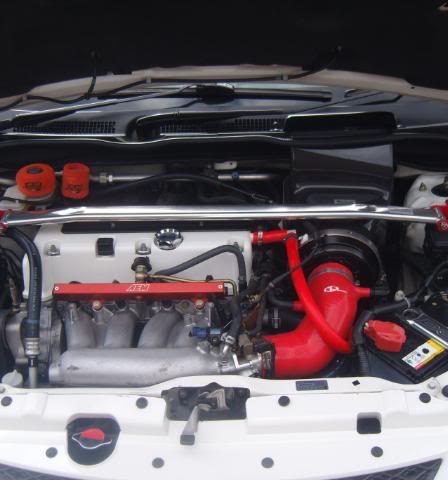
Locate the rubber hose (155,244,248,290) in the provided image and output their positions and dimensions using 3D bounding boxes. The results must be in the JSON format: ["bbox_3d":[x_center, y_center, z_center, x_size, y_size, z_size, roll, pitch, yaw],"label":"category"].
[{"bbox_3d":[-0.045,0.063,1.298,0.190,0.085,0.070,0,35,0],"label":"rubber hose"}]

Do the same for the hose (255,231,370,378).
[{"bbox_3d":[0.176,0.137,1.319,0.223,0.190,0.290,0,35,0],"label":"hose"}]

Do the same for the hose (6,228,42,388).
[{"bbox_3d":[-0.425,0.138,1.344,0.100,0.200,0.290,0,35,0],"label":"hose"}]

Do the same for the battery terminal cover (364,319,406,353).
[{"bbox_3d":[0.312,0.181,1.232,0.073,0.048,0.046,17,38,23],"label":"battery terminal cover"}]

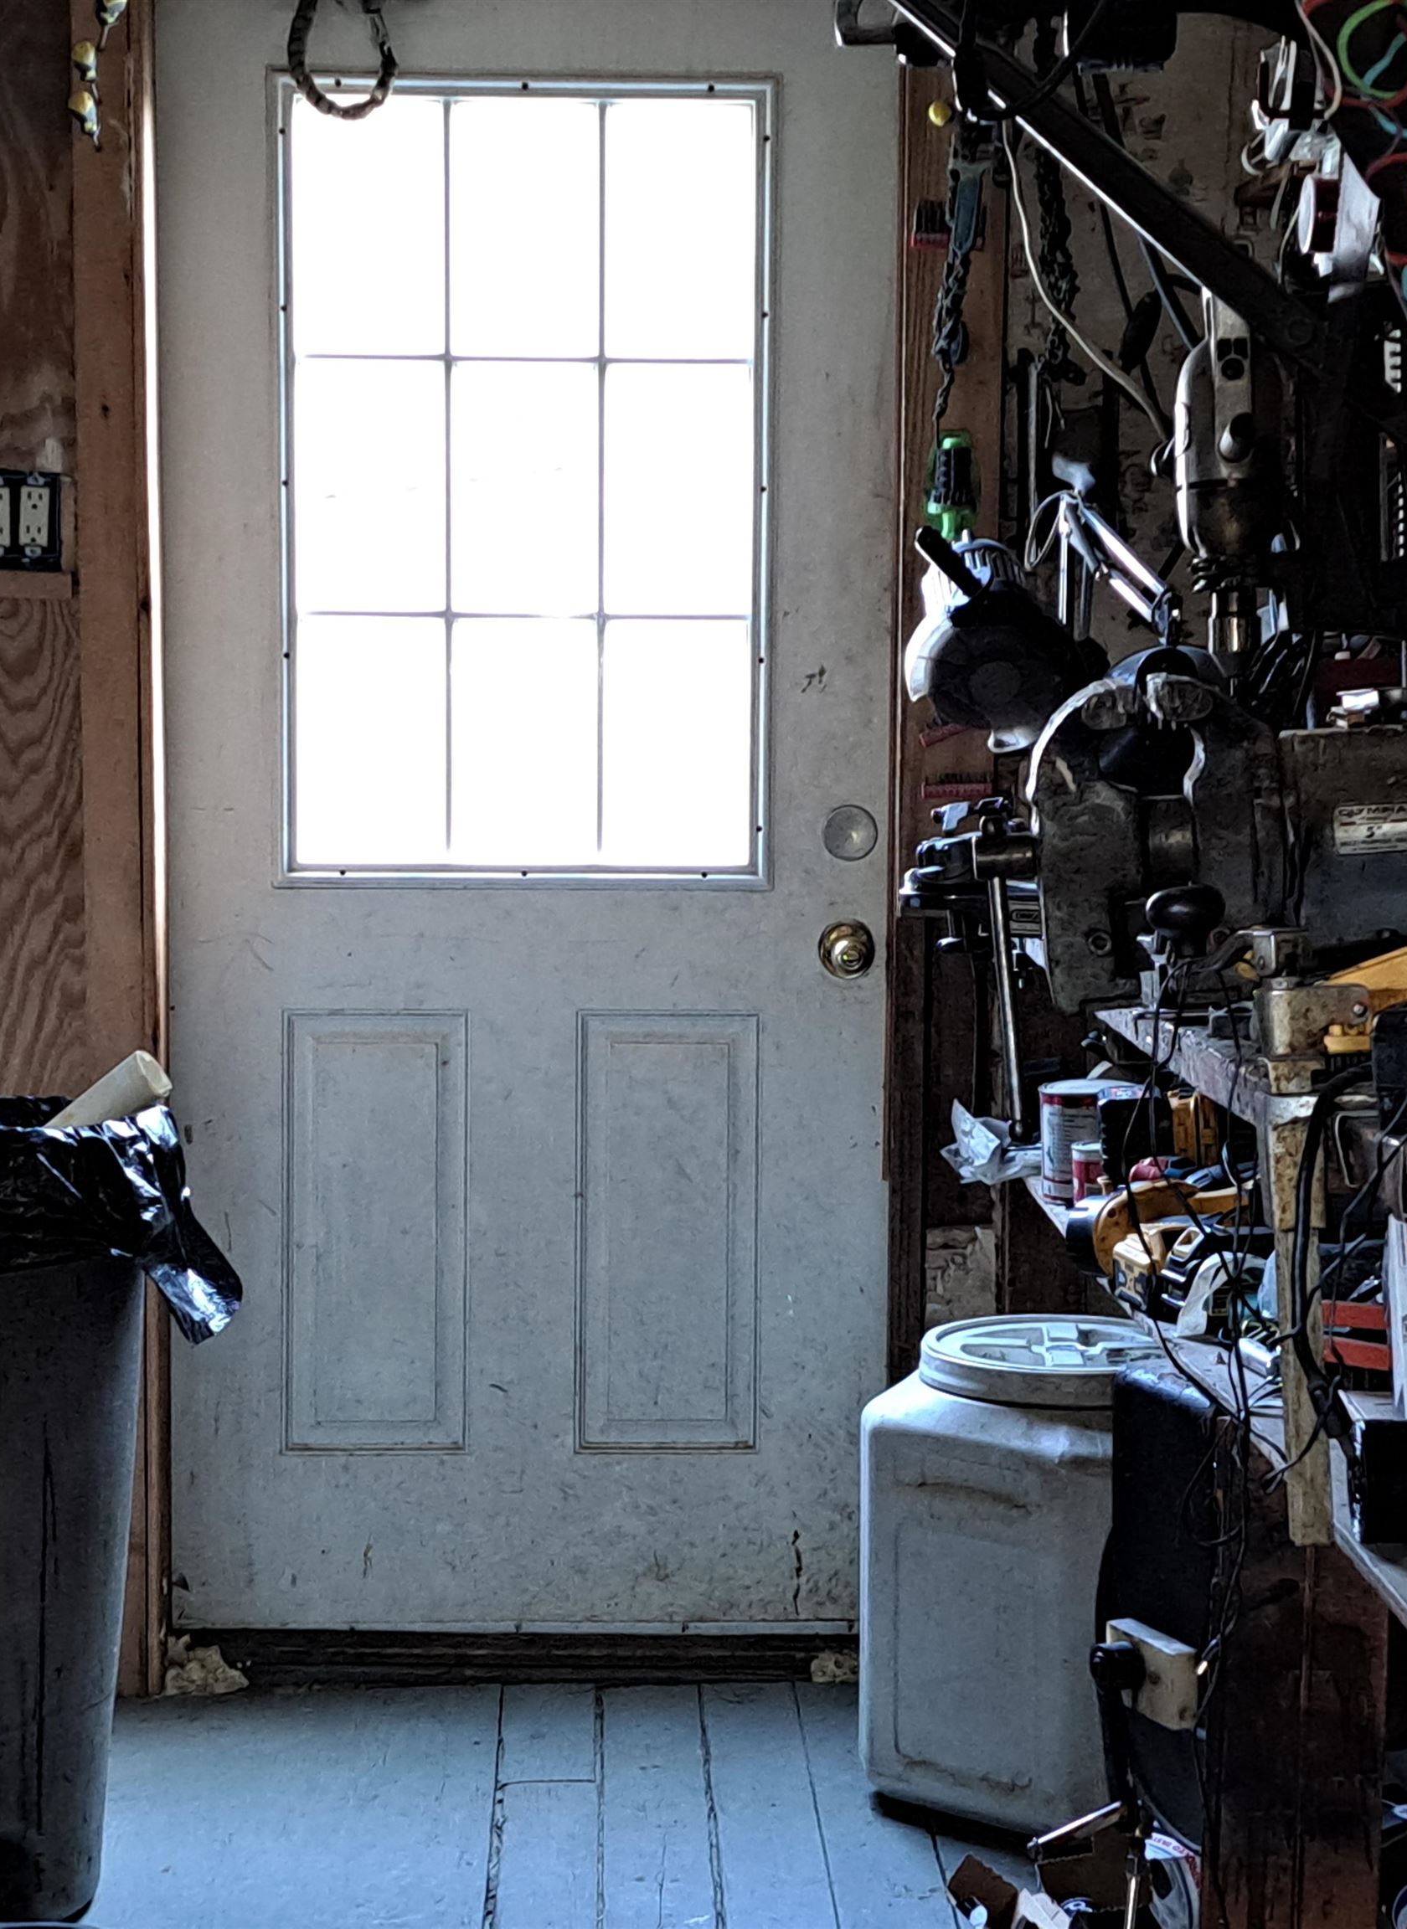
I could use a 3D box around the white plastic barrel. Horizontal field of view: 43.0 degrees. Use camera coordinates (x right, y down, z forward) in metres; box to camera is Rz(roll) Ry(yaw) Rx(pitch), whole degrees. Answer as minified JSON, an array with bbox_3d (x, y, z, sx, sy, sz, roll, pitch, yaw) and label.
[{"bbox_3d":[0.377,0.655,1.975,0.345,0.475,0.345,1,3,26],"label":"white plastic barrel"}]

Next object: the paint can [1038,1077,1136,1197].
[{"bbox_3d":[0.421,0.196,1.950,0.110,0.121,0.110,1,3,11],"label":"paint can"}]

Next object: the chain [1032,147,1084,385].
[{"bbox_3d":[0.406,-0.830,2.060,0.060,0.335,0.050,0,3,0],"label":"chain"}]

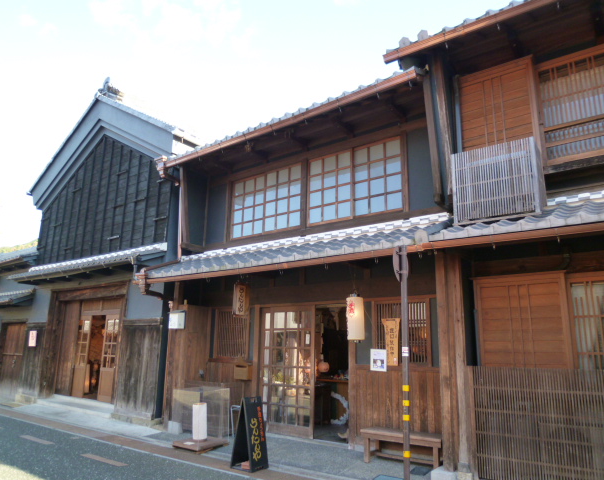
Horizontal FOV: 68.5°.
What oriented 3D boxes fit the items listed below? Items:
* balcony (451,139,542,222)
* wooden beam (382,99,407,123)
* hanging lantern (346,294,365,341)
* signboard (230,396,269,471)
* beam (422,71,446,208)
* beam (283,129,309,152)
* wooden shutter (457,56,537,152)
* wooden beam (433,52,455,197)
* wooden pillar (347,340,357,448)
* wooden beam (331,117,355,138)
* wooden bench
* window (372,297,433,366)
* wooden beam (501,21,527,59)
[{"bbox_3d":[2.421,-0.647,5.507,0.964,0.928,0.459,-9,-18,35],"label":"balcony"},{"bbox_3d":[1.348,-1.902,6.464,0.120,0.140,0.600,-8,-16,36],"label":"wooden beam"},{"bbox_3d":[0.718,1.036,5.930,0.245,0.610,0.245,1,-13,0],"label":"hanging lantern"},{"bbox_3d":[-0.676,2.549,5.903,0.352,0.872,0.337,-9,-18,35],"label":"signboard"},{"bbox_3d":[1.694,-1.363,5.762,0.100,1.690,0.110,-8,-7,36],"label":"beam"},{"bbox_3d":[-0.117,-1.762,7.764,0.133,0.214,0.592,-9,-18,35],"label":"beam"},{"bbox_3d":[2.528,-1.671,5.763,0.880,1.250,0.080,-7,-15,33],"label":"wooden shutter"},{"bbox_3d":[1.933,-1.581,5.979,0.117,2.111,0.122,-9,-18,35],"label":"wooden beam"},{"bbox_3d":[0.736,2.020,6.397,0.125,1.840,0.120,-8,-16,36],"label":"wooden pillar"},{"bbox_3d":[0.622,-1.795,6.994,0.120,0.140,0.600,-8,-16,36],"label":"wooden beam"},{"bbox_3d":[1.229,2.556,5.442,0.980,0.370,0.310,-7,-15,31],"label":"wooden bench"},{"bbox_3d":[1.479,1.365,6.533,0.893,0.964,0.082,-9,-18,35],"label":"window"},{"bbox_3d":[2.830,-2.654,5.879,0.122,0.184,0.561,-9,-18,35],"label":"wooden beam"}]

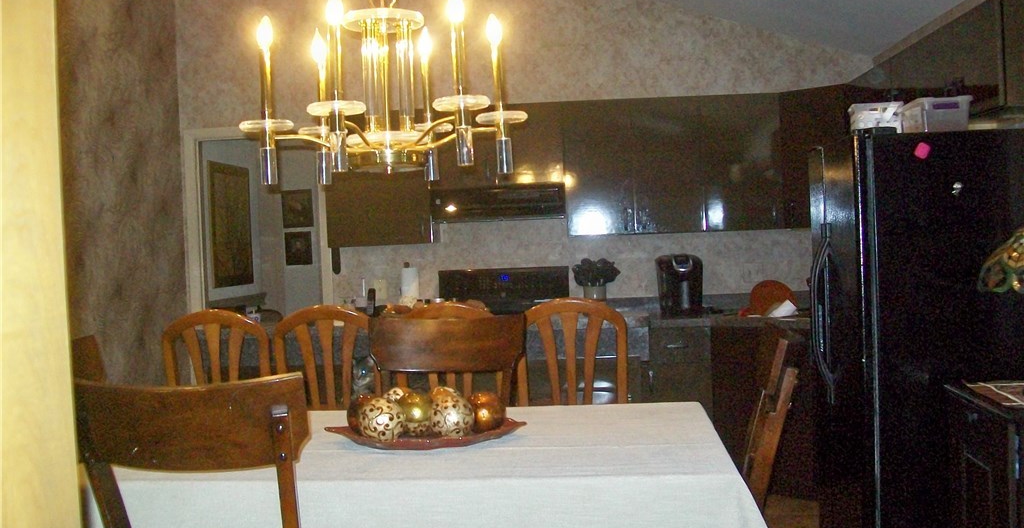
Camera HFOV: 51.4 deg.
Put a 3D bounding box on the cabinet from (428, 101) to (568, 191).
[{"bbox_3d":[-0.072,-0.684,6.097,0.750,0.450,0.330,-2,2,5],"label":"cabinet"}]

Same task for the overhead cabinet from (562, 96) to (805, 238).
[{"bbox_3d":[0.979,-0.561,6.011,1.340,0.760,0.340,-2,2,5],"label":"overhead cabinet"}]

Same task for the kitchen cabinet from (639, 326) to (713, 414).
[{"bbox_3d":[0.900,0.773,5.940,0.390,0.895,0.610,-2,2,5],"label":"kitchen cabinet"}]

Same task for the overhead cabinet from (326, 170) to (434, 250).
[{"bbox_3d":[-0.744,-0.489,6.178,0.610,0.755,0.325,-2,2,5],"label":"overhead cabinet"}]

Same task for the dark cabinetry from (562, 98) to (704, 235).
[{"bbox_3d":[0.690,-0.542,6.058,0.765,0.755,0.325,-2,2,5],"label":"dark cabinetry"}]

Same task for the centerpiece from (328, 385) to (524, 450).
[{"bbox_3d":[-0.213,0.357,2.588,0.470,0.125,0.270,-2,2,5],"label":"centerpiece"}]

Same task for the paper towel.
[{"bbox_3d":[-0.573,0.174,6.095,0.110,0.300,0.110,-2,2,5],"label":"paper towel"}]

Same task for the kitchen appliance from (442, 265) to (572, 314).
[{"bbox_3d":[-0.049,0.651,5.983,0.765,1.205,0.680,-2,2,5],"label":"kitchen appliance"}]

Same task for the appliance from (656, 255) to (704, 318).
[{"bbox_3d":[0.932,0.115,5.981,0.250,0.335,0.330,-2,2,5],"label":"appliance"}]

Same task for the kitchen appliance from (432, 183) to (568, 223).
[{"bbox_3d":[-0.069,-0.323,6.028,0.760,0.180,0.500,-2,2,5],"label":"kitchen appliance"}]

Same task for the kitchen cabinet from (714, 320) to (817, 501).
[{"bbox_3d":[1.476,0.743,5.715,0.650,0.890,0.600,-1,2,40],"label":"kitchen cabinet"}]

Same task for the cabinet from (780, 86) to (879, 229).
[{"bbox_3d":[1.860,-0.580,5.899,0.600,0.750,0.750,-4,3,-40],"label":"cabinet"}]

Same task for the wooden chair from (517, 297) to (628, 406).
[{"bbox_3d":[0.257,0.701,4.207,0.430,1.140,0.460,-2,2,5],"label":"wooden chair"}]

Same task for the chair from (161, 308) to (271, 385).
[{"bbox_3d":[-1.098,0.762,4.266,0.440,1.180,0.480,-2,2,5],"label":"chair"}]

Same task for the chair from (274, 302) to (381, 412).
[{"bbox_3d":[-0.680,0.730,4.284,0.430,1.140,0.460,-2,2,5],"label":"chair"}]

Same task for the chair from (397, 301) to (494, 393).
[{"bbox_3d":[-0.207,0.732,4.192,0.440,1.180,0.480,-2,2,5],"label":"chair"}]

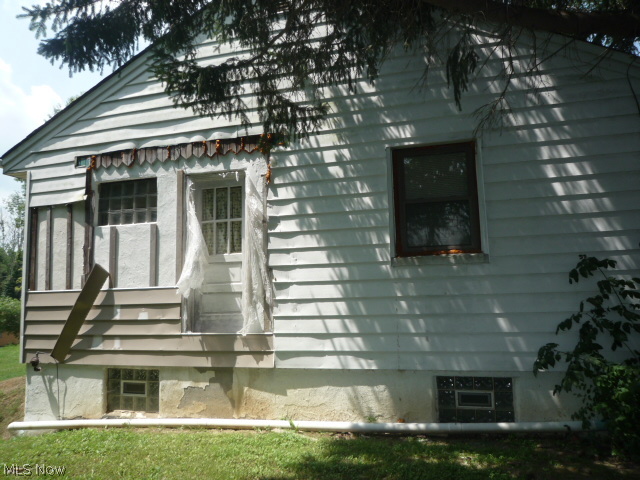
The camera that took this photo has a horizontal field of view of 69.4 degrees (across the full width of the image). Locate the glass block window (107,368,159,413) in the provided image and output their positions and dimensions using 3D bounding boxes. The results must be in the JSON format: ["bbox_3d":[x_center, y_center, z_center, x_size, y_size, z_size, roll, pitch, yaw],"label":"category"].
[{"bbox_3d":[-2.531,2.032,6.270,0.791,0.588,0.100,-3,-6,13],"label":"glass block window"}]

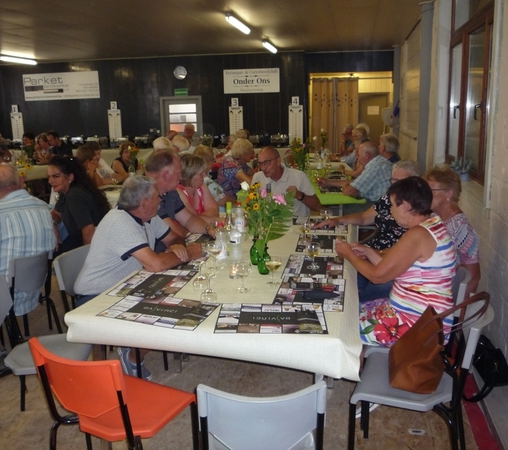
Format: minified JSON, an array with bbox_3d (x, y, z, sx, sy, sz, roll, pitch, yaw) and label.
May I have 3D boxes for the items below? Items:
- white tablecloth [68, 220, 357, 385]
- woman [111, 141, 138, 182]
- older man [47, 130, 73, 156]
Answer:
[{"bbox_3d":[0.018,0.525,3.155,1.160,0.750,2.380,1,12,10],"label":"white tablecloth"},{"bbox_3d":[-1.712,-0.491,7.115,0.500,1.280,0.700,4,12,25],"label":"woman"},{"bbox_3d":[-3.878,-1.132,10.164,0.700,1.300,0.520,-12,16,-40],"label":"older man"}]

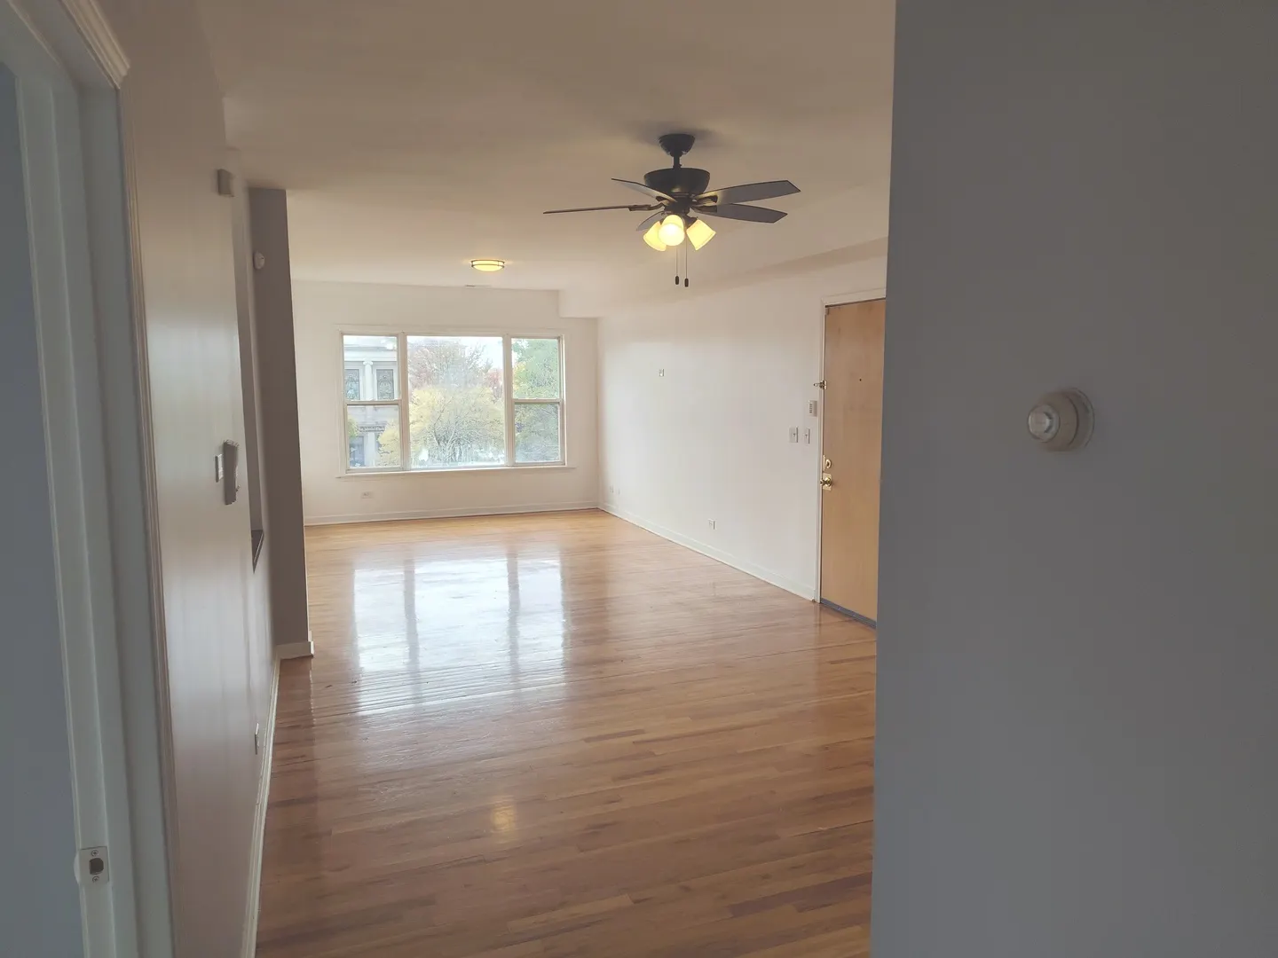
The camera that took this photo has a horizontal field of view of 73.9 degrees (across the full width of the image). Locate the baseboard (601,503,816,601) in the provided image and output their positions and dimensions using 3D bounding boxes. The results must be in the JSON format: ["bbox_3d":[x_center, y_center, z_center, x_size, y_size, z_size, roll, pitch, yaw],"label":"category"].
[{"bbox_3d":[0.380,0.603,8.767,0.020,0.100,5.249,-3,7,-21],"label":"baseboard"}]

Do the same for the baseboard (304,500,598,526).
[{"bbox_3d":[-2.251,0.417,10.549,3.661,0.100,0.020,-3,7,-21],"label":"baseboard"}]

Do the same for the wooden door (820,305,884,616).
[{"bbox_3d":[1.515,-0.133,5.773,0.050,2.130,0.860,-3,7,-21],"label":"wooden door"}]

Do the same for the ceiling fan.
[{"bbox_3d":[0.184,-1.386,4.127,1.300,0.543,1.300,-3,7,-21],"label":"ceiling fan"}]

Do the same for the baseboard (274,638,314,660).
[{"bbox_3d":[-2.054,1.025,5.096,0.190,0.100,0.025,-3,7,-21],"label":"baseboard"}]

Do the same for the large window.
[{"bbox_3d":[-2.214,-0.938,10.455,2.705,1.652,0.120,-3,7,-21],"label":"large window"}]

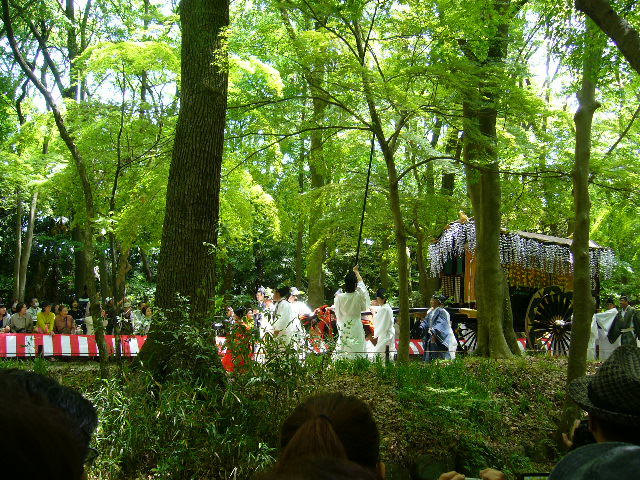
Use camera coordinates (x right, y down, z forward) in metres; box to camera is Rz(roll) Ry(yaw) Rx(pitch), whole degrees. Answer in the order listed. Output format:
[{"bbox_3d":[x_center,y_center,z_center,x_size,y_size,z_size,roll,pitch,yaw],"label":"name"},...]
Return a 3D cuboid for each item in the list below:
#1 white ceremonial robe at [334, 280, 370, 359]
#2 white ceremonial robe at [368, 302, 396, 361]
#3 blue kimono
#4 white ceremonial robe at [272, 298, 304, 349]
[{"bbox_3d":[0.638,1.590,12.700,0.680,1.560,0.500,2,-9,-8],"label":"white ceremonial robe"},{"bbox_3d":[1.372,2.052,14.200,0.600,1.360,0.520,-1,-4,17],"label":"white ceremonial robe"},{"bbox_3d":[2.676,2.173,14.800,0.680,1.300,0.600,2,-4,-22],"label":"blue kimono"},{"bbox_3d":[-0.693,1.887,13.800,0.600,1.260,0.520,-1,-4,12],"label":"white ceremonial robe"}]

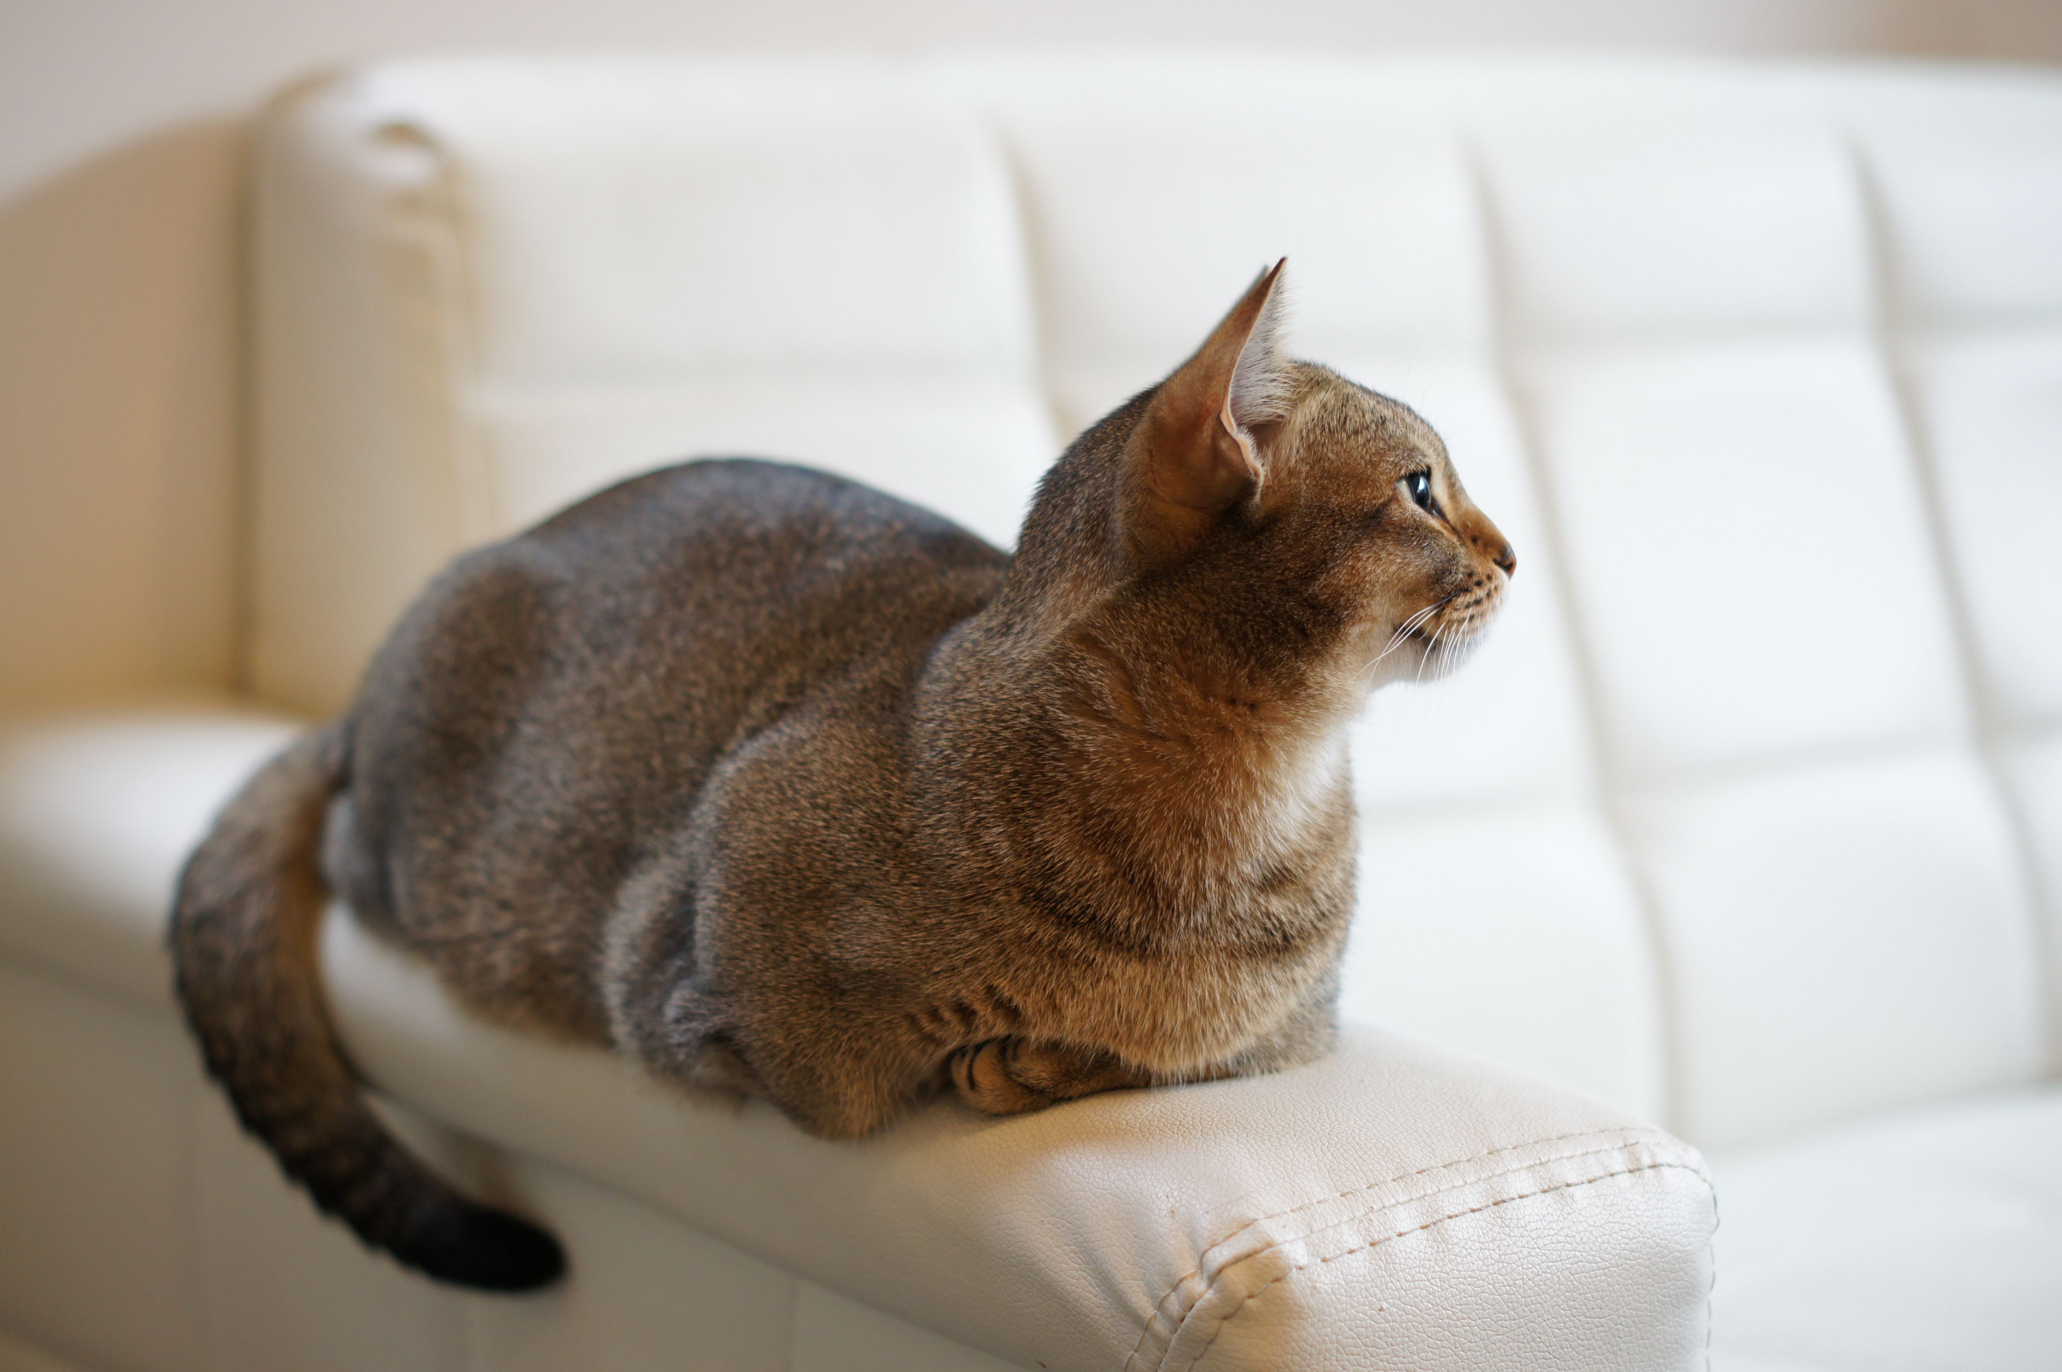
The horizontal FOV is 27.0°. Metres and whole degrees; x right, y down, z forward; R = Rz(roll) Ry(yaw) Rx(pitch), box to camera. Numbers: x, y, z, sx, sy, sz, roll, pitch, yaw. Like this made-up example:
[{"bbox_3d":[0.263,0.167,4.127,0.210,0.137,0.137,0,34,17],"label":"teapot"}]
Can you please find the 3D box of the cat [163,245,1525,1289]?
[{"bbox_3d":[-0.073,0.025,1.374,0.235,0.332,0.455,-6,10,-35],"label":"cat"}]

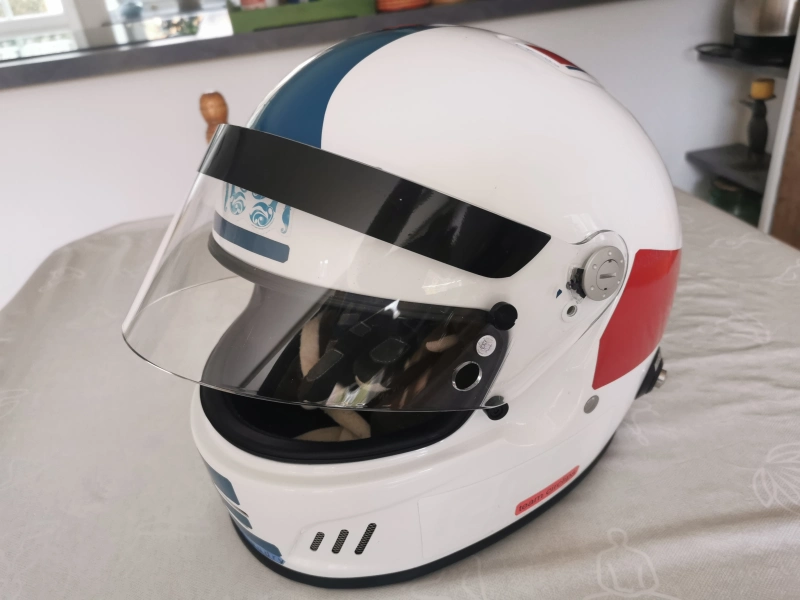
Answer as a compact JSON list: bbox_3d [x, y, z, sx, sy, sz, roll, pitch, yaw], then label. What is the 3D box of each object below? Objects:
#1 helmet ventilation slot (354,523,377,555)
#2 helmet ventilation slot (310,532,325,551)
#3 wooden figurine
[{"bbox_3d":[-0.017,0.117,0.306,0.004,0.024,0.005,19,27,-12],"label":"helmet ventilation slot"},{"bbox_3d":[-0.041,0.119,0.309,0.004,0.017,0.005,22,32,-2],"label":"helmet ventilation slot"},{"bbox_3d":[-0.230,-0.194,0.847,0.042,0.165,0.042,-15,30,-12],"label":"wooden figurine"}]

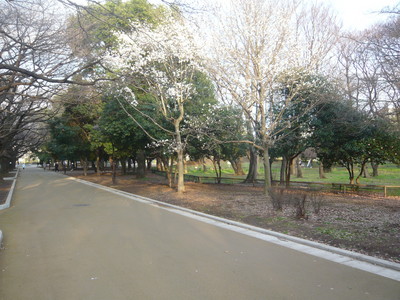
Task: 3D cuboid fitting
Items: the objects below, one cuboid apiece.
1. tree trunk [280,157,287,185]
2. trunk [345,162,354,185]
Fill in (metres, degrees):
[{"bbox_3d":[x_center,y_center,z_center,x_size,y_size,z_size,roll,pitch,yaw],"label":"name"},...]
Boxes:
[{"bbox_3d":[5.627,1.381,21.800,0.360,1.887,0.360,0,-2,0],"label":"tree trunk"},{"bbox_3d":[10.306,1.620,22.300,0.600,1.517,0.500,0,-2,0],"label":"trunk"}]

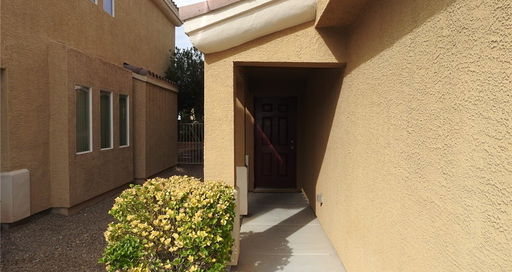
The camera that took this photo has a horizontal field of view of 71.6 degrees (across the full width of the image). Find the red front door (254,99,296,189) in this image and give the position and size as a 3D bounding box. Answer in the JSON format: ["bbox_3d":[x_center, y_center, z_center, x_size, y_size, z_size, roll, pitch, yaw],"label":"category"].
[{"bbox_3d":[0.430,0.150,7.750,0.920,2.030,0.060,0,1,1],"label":"red front door"}]

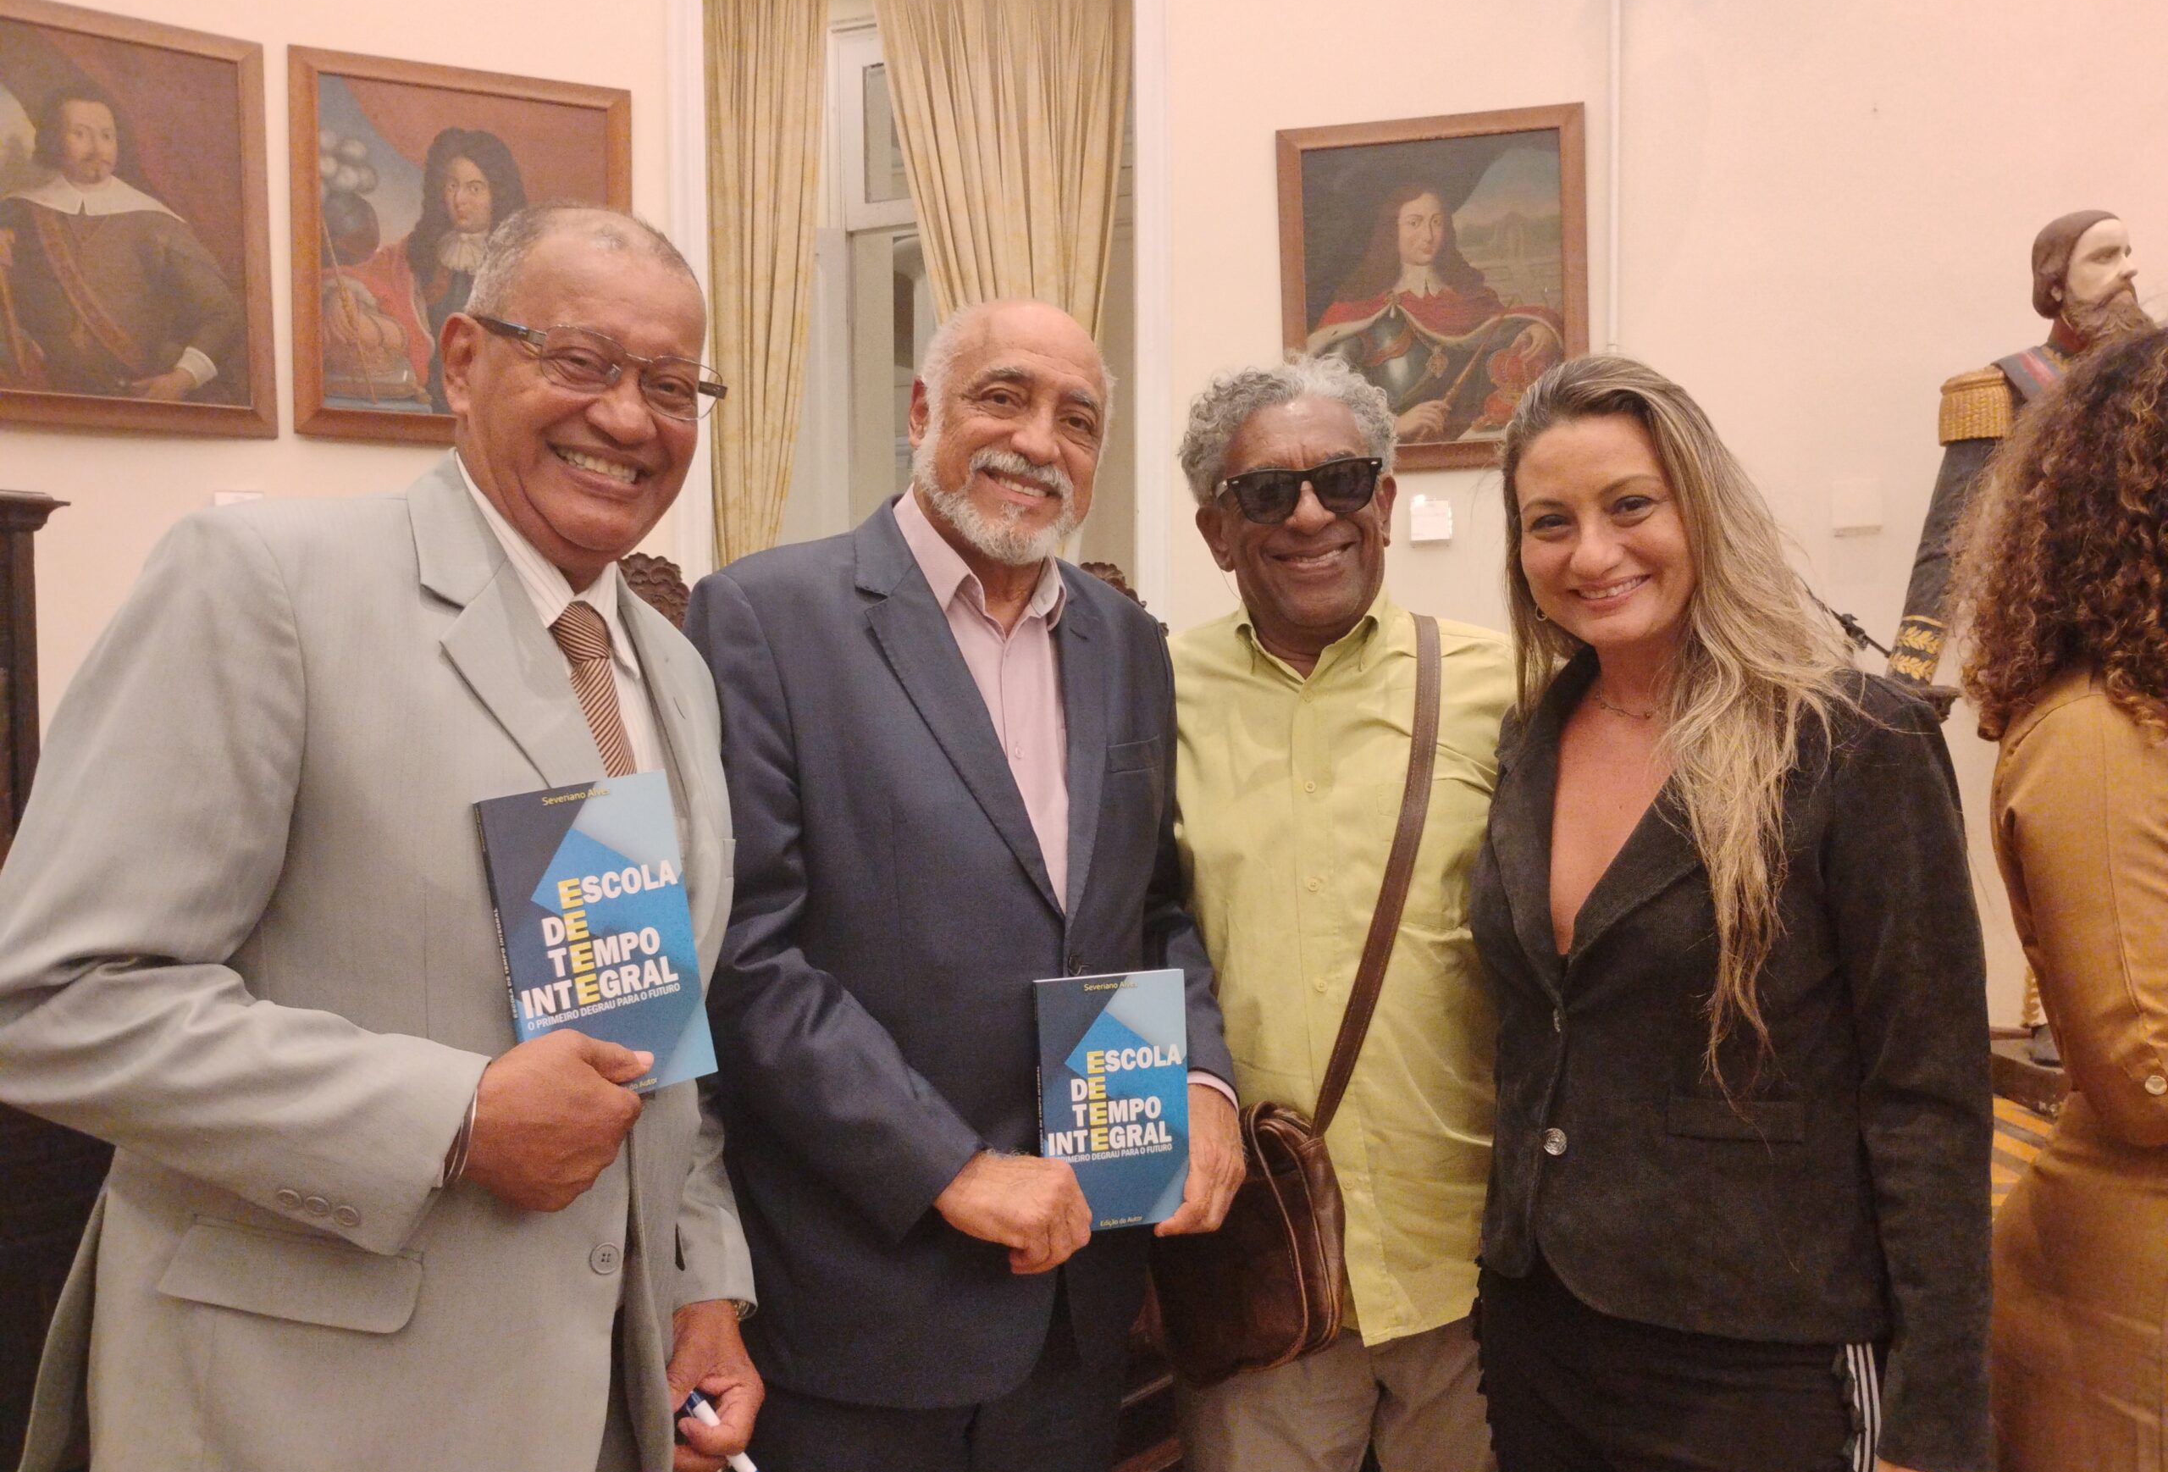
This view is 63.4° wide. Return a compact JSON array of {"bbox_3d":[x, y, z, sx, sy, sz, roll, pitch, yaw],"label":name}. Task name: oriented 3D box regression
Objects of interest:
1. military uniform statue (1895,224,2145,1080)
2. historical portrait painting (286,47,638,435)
[{"bbox_3d":[2.173,-0.219,3.950,0.700,1.920,0.460,-1,3,-10],"label":"military uniform statue"},{"bbox_3d":[-1.567,-1.208,4.468,0.820,0.962,0.050,-1,2,-24],"label":"historical portrait painting"}]

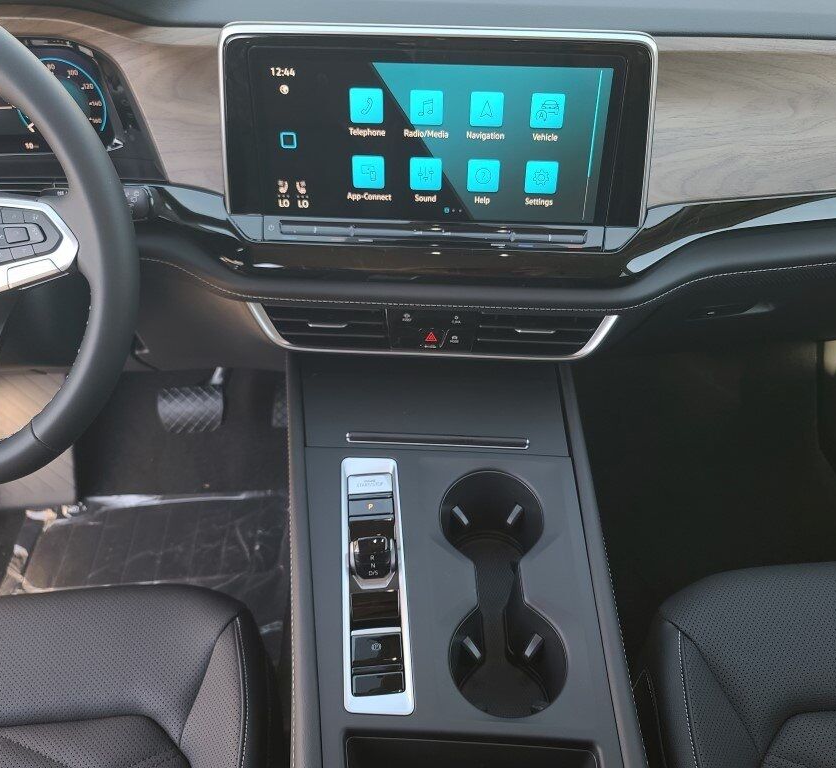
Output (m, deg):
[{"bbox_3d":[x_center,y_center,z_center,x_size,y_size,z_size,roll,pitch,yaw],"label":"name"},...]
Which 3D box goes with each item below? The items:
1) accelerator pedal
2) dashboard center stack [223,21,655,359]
[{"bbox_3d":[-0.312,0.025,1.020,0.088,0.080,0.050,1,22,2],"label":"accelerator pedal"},{"bbox_3d":[0.018,-0.156,0.642,0.330,0.275,0.115,1,37,2],"label":"dashboard center stack"}]

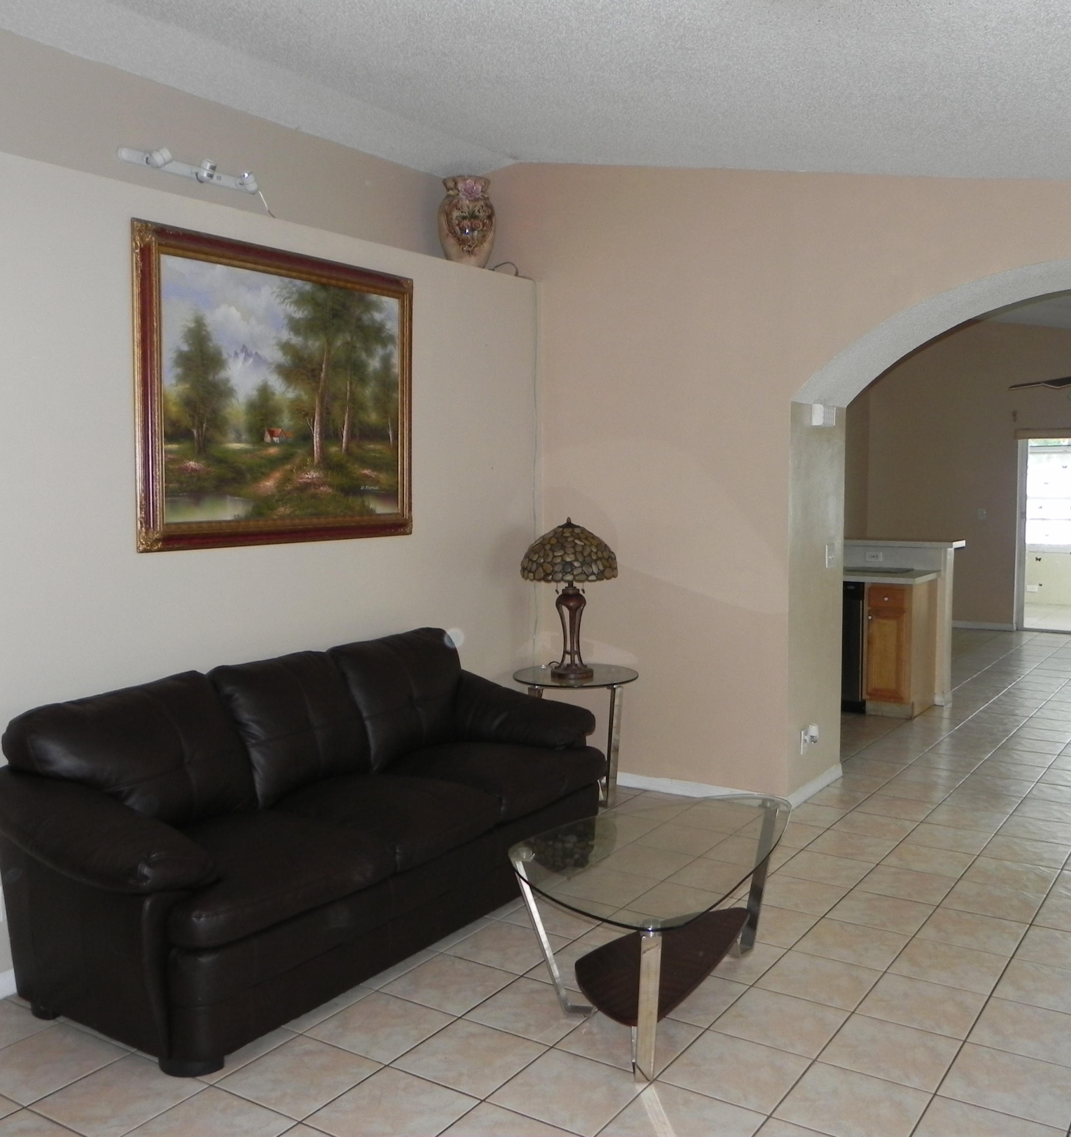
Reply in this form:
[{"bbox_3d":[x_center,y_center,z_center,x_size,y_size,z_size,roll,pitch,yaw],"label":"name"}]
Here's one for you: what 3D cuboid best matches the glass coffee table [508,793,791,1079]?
[{"bbox_3d":[0.390,1.050,3.462,0.698,0.466,1.276,3,6,33],"label":"glass coffee table"}]

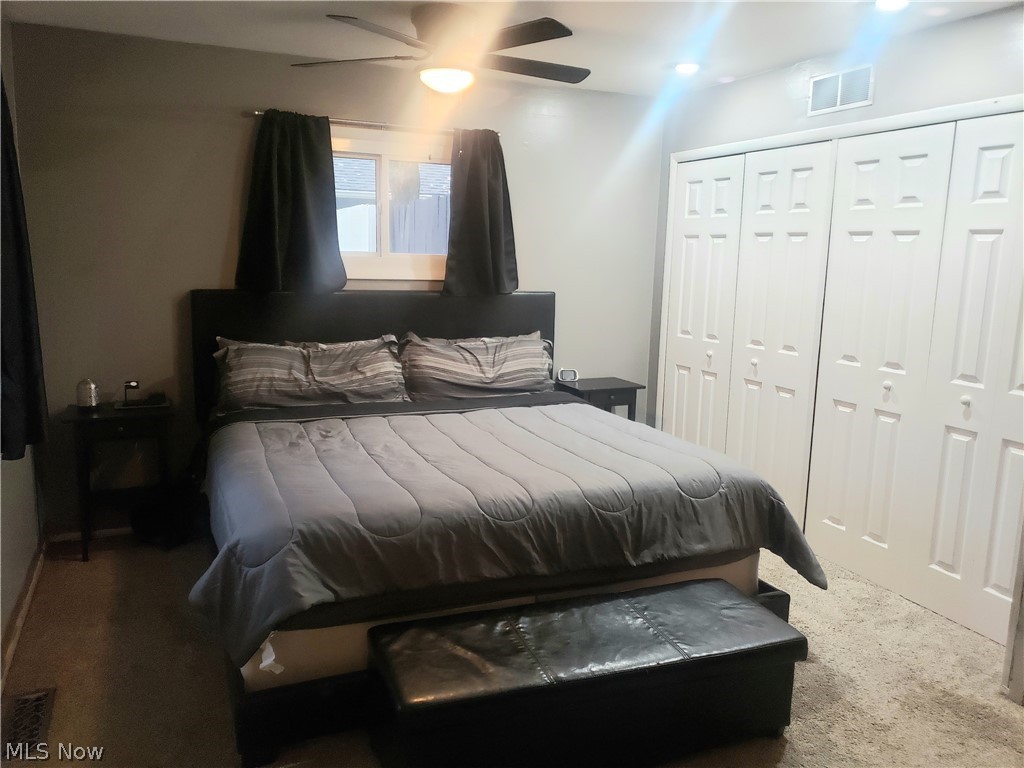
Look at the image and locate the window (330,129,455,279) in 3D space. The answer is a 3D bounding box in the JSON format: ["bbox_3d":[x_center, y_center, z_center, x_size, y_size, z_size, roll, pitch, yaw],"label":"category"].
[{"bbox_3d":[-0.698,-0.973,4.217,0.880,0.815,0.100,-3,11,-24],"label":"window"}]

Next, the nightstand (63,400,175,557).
[{"bbox_3d":[-1.875,0.469,3.719,0.445,0.680,0.360,-3,11,-24],"label":"nightstand"}]

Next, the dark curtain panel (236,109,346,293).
[{"bbox_3d":[-1.125,-0.911,3.917,0.540,0.905,0.120,-3,11,-24],"label":"dark curtain panel"}]

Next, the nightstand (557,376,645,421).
[{"bbox_3d":[0.543,0.337,4.809,0.445,0.680,0.360,-3,11,-24],"label":"nightstand"}]

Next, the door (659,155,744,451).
[{"bbox_3d":[1.132,-0.310,4.634,0.040,2.021,0.621,-3,11,-24],"label":"door"}]

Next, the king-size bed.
[{"bbox_3d":[-0.296,0.271,3.401,2.070,1.250,2.121,-3,11,-24],"label":"king-size bed"}]

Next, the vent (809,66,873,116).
[{"bbox_3d":[1.529,-1.363,3.599,0.030,0.175,0.360,-3,11,-24],"label":"vent"}]

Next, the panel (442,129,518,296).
[{"bbox_3d":[-0.169,-0.956,4.355,0.465,0.900,0.120,-3,11,-24],"label":"panel"}]

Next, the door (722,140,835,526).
[{"bbox_3d":[1.392,-0.208,4.075,0.040,2.021,0.630,-3,11,-24],"label":"door"}]

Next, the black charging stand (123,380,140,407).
[{"bbox_3d":[-1.838,0.059,3.717,0.090,0.140,0.080,-3,11,-24],"label":"black charging stand"}]

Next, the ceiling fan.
[{"bbox_3d":[-0.266,-1.324,3.056,1.300,0.331,1.300,-3,11,-24],"label":"ceiling fan"}]

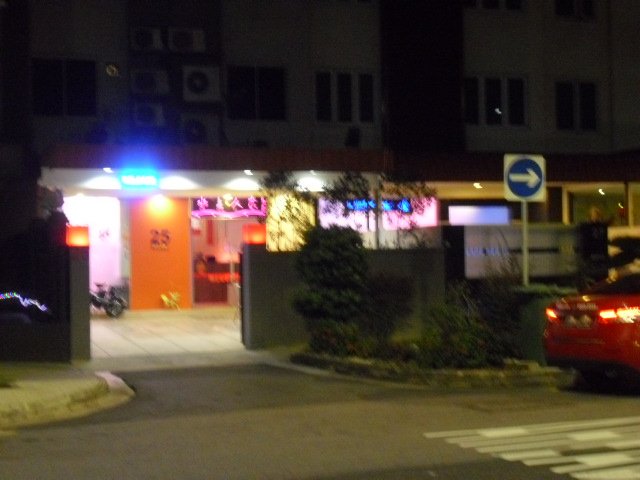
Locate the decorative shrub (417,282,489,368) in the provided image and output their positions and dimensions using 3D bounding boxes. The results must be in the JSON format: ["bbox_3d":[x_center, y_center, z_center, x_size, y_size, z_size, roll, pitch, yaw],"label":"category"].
[{"bbox_3d":[1.742,1.124,15.800,0.920,1.080,0.900,-1,0,-19],"label":"decorative shrub"}]

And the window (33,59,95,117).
[{"bbox_3d":[-6.334,-3.789,29.827,1.567,1.399,0.130,-1,0,-19],"label":"window"}]

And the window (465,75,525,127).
[{"bbox_3d":[4.933,-3.906,33.772,1.931,1.407,0.130,-1,0,-19],"label":"window"}]

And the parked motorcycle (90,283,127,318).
[{"bbox_3d":[-5.500,1.410,28.900,1.700,0.960,0.650,-1,0,12],"label":"parked motorcycle"}]

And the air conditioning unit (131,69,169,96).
[{"bbox_3d":[-3.776,-3.509,26.772,0.870,0.570,0.310,-1,0,-20],"label":"air conditioning unit"}]

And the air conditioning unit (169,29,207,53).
[{"bbox_3d":[-3.390,-5.095,30.714,0.882,0.607,0.330,-1,0,-19],"label":"air conditioning unit"}]

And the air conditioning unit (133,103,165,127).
[{"bbox_3d":[-3.807,-2.794,26.756,0.710,0.500,0.290,-1,0,-20],"label":"air conditioning unit"}]

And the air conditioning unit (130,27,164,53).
[{"bbox_3d":[-3.861,-4.450,26.741,0.720,0.510,0.290,-1,0,-20],"label":"air conditioning unit"}]

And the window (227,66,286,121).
[{"bbox_3d":[-1.643,-3.841,31.469,1.581,1.389,0.130,-1,0,-19],"label":"window"}]

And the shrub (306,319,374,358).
[{"bbox_3d":[0.270,1.282,15.800,0.900,0.520,0.750,-1,0,-20],"label":"shrub"}]

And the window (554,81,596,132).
[{"bbox_3d":[6.433,-3.367,30.200,1.170,1.210,0.150,-1,0,-20],"label":"window"}]

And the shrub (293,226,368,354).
[{"bbox_3d":[0.156,0.752,17.900,1.080,1.880,1.080,-1,0,0],"label":"shrub"}]

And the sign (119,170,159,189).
[{"bbox_3d":[-4.390,-1.476,29.209,0.966,0.450,0.130,-1,0,-19],"label":"sign"}]

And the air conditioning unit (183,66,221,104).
[{"bbox_3d":[-2.679,-3.538,27.171,0.850,0.800,0.330,-1,0,-20],"label":"air conditioning unit"}]

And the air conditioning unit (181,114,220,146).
[{"bbox_3d":[-2.701,-2.452,27.163,0.870,0.790,0.330,-1,0,-20],"label":"air conditioning unit"}]

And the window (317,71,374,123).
[{"bbox_3d":[0.584,-3.398,28.656,1.470,1.200,0.150,-1,0,-20],"label":"window"}]

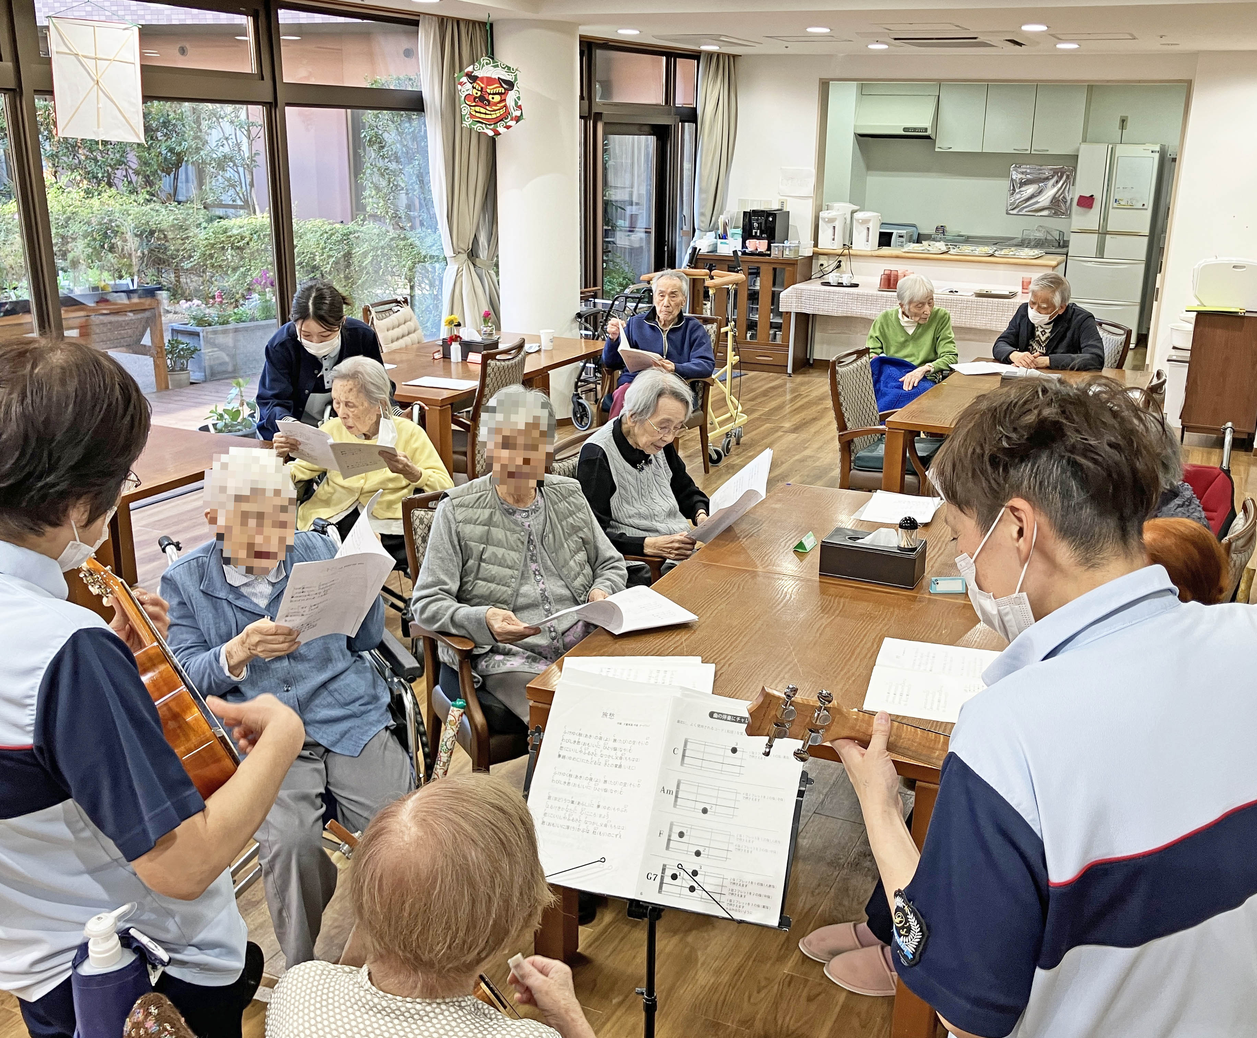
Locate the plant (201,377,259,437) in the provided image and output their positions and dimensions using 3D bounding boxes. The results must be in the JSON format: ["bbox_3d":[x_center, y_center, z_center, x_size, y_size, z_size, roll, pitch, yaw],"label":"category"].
[{"bbox_3d":[-2.229,-0.507,6.290,0.380,0.580,0.380,9,20,24],"label":"plant"}]

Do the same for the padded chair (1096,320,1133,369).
[{"bbox_3d":[2.496,-0.669,6.444,0.590,0.910,0.570,-7,19,-21],"label":"padded chair"}]

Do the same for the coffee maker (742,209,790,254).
[{"bbox_3d":[1.177,-2.414,9.462,0.265,0.367,0.412,10,20,25],"label":"coffee maker"}]

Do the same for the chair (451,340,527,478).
[{"bbox_3d":[-0.831,-0.460,5.696,0.580,0.880,0.540,9,20,24],"label":"chair"}]

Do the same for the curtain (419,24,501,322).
[{"bbox_3d":[-1.137,-2.095,7.875,0.220,2.580,0.800,9,20,24],"label":"curtain"}]

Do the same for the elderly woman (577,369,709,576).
[{"bbox_3d":[0.067,0.114,3.471,0.750,1.160,0.500,17,24,41],"label":"elderly woman"}]

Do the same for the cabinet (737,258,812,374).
[{"bbox_3d":[1.051,-1.793,9.660,0.960,0.936,0.402,10,20,25],"label":"cabinet"}]

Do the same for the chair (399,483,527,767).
[{"bbox_3d":[-0.238,0.376,3.129,0.600,0.930,0.570,13,22,33],"label":"chair"}]

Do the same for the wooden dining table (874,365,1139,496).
[{"bbox_3d":[1.922,-0.265,5.461,0.900,0.700,1.800,9,20,24],"label":"wooden dining table"}]

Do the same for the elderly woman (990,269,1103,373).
[{"bbox_3d":[2.319,-0.802,6.378,0.600,1.190,0.780,16,24,39],"label":"elderly woman"}]

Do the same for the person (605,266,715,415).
[{"bbox_3d":[0.125,-0.762,6.178,0.600,1.210,0.800,9,20,23],"label":"person"}]

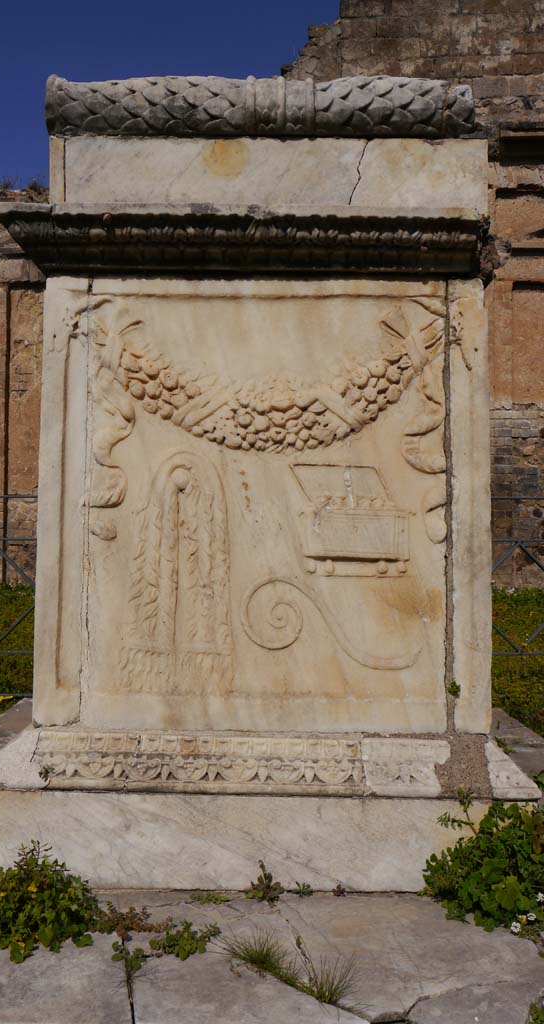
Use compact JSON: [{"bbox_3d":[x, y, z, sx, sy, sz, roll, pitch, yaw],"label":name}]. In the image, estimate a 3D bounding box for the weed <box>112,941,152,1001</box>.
[{"bbox_3d":[-0.189,0.609,1.105,0.050,0.032,0.085,0,-1,0],"label":"weed"}]

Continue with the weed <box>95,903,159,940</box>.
[{"bbox_3d":[-0.218,0.610,1.240,0.090,0.036,0.050,0,-1,0],"label":"weed"}]

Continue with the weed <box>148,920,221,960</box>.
[{"bbox_3d":[-0.125,0.610,1.180,0.100,0.034,0.055,0,-1,0],"label":"weed"}]

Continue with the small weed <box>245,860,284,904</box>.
[{"bbox_3d":[-0.012,0.605,1.355,0.062,0.052,0.050,0,-1,0],"label":"small weed"}]

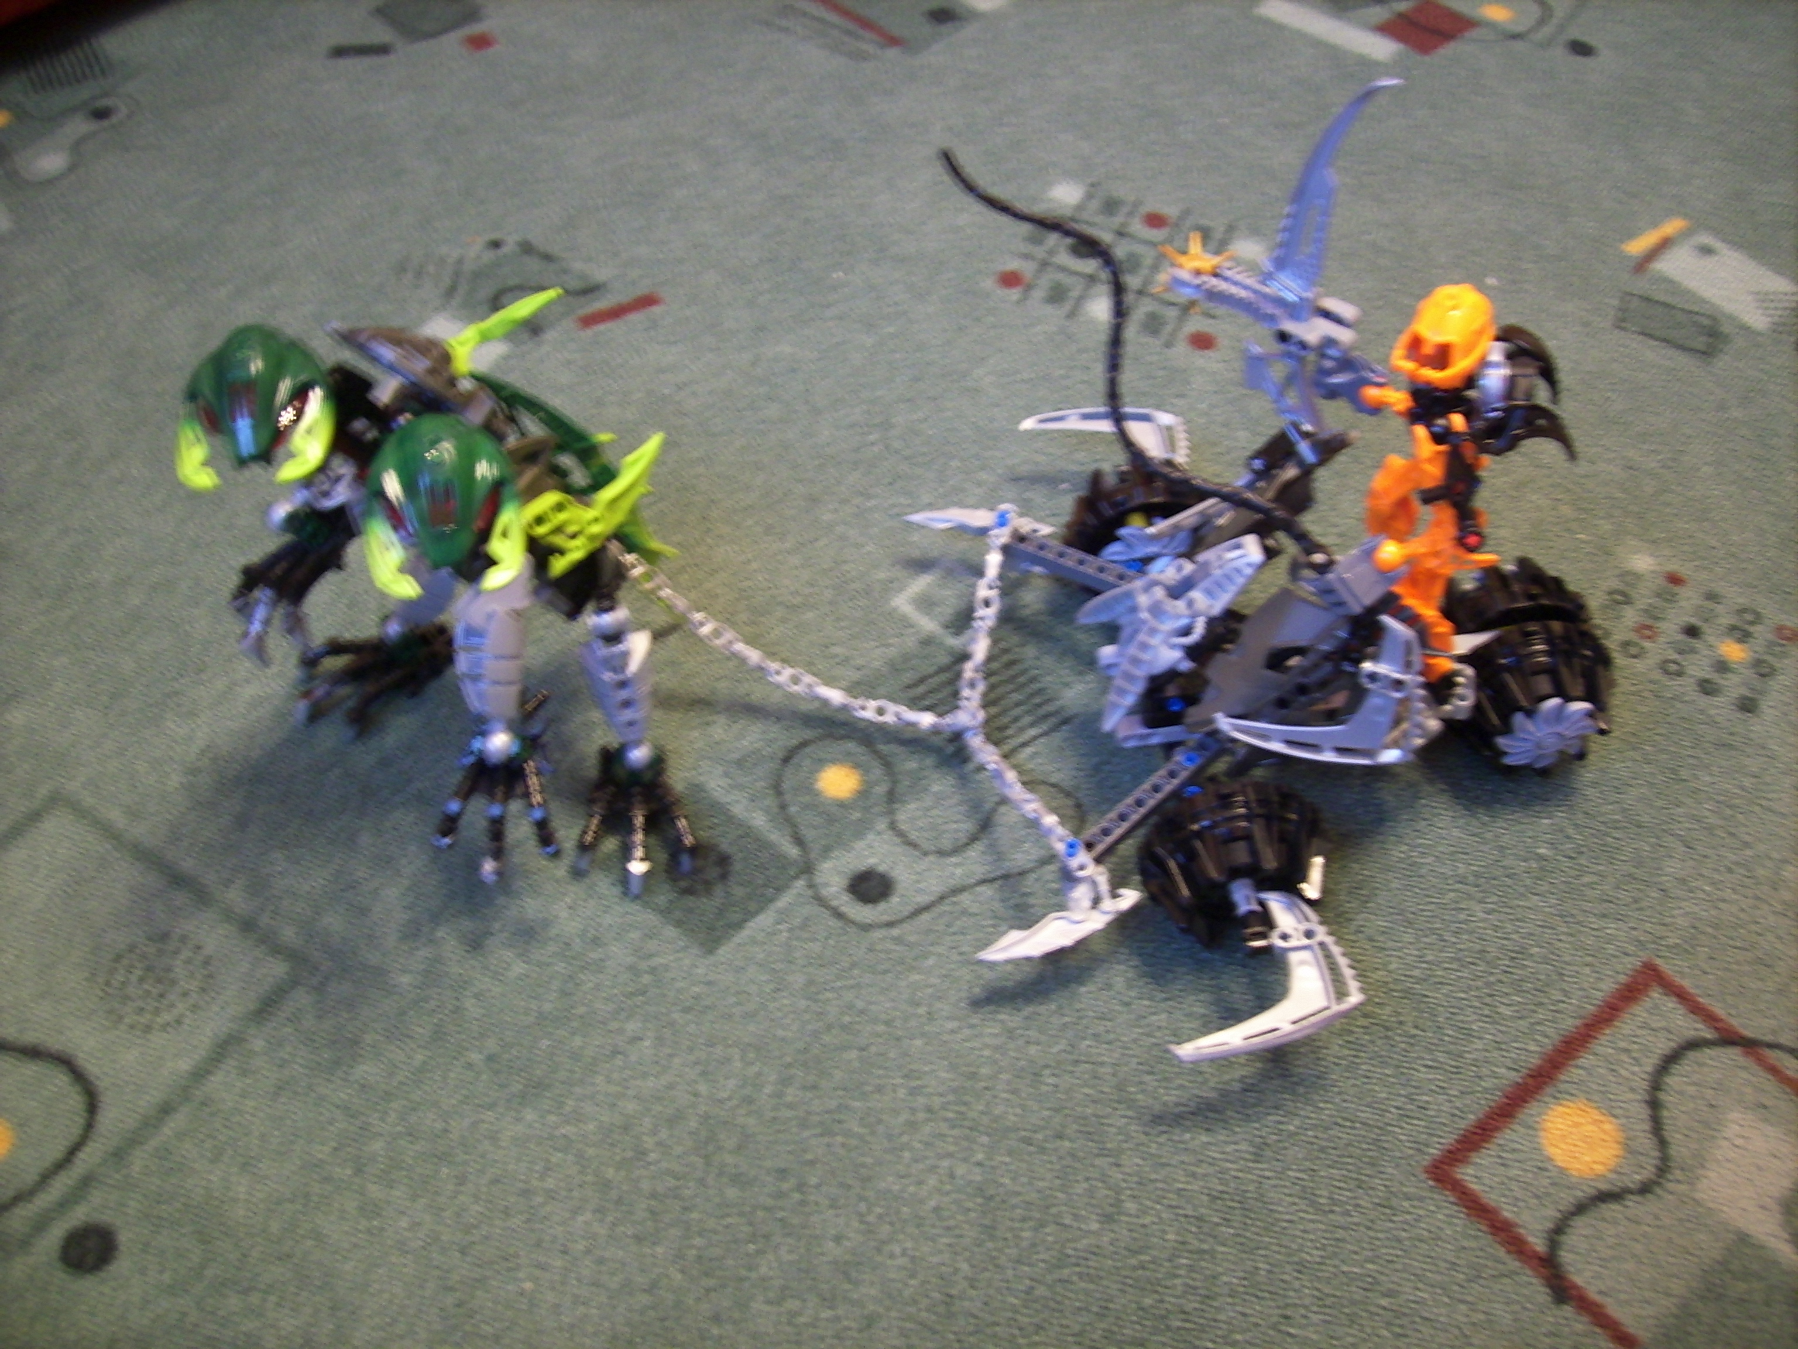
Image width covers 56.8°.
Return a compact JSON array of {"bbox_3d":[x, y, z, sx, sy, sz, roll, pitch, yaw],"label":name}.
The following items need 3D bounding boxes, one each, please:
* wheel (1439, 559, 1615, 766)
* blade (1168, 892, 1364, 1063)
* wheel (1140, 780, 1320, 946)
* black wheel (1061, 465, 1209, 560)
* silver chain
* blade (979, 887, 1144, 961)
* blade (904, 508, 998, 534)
[{"bbox_3d":[0.218,-0.004,0.589,0.058,0.058,0.066,-4,51,-6],"label":"wheel"},{"bbox_3d":[0.109,0.090,0.502,0.064,0.009,0.046,-4,66,-6],"label":"blade"},{"bbox_3d":[0.107,0.062,0.530,0.057,0.057,0.029,-4,51,-6],"label":"wheel"},{"bbox_3d":[0.090,-0.056,0.624,0.057,0.057,0.029,-4,51,-6],"label":"black wheel"},{"bbox_3d":[-0.015,-0.009,0.539,0.146,0.113,0.156,-4,51,-6],"label":"silver chain"},{"bbox_3d":[0.051,0.079,0.521,0.058,0.008,0.015,-20,55,-12],"label":"blade"},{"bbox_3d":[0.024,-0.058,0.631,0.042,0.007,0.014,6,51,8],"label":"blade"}]

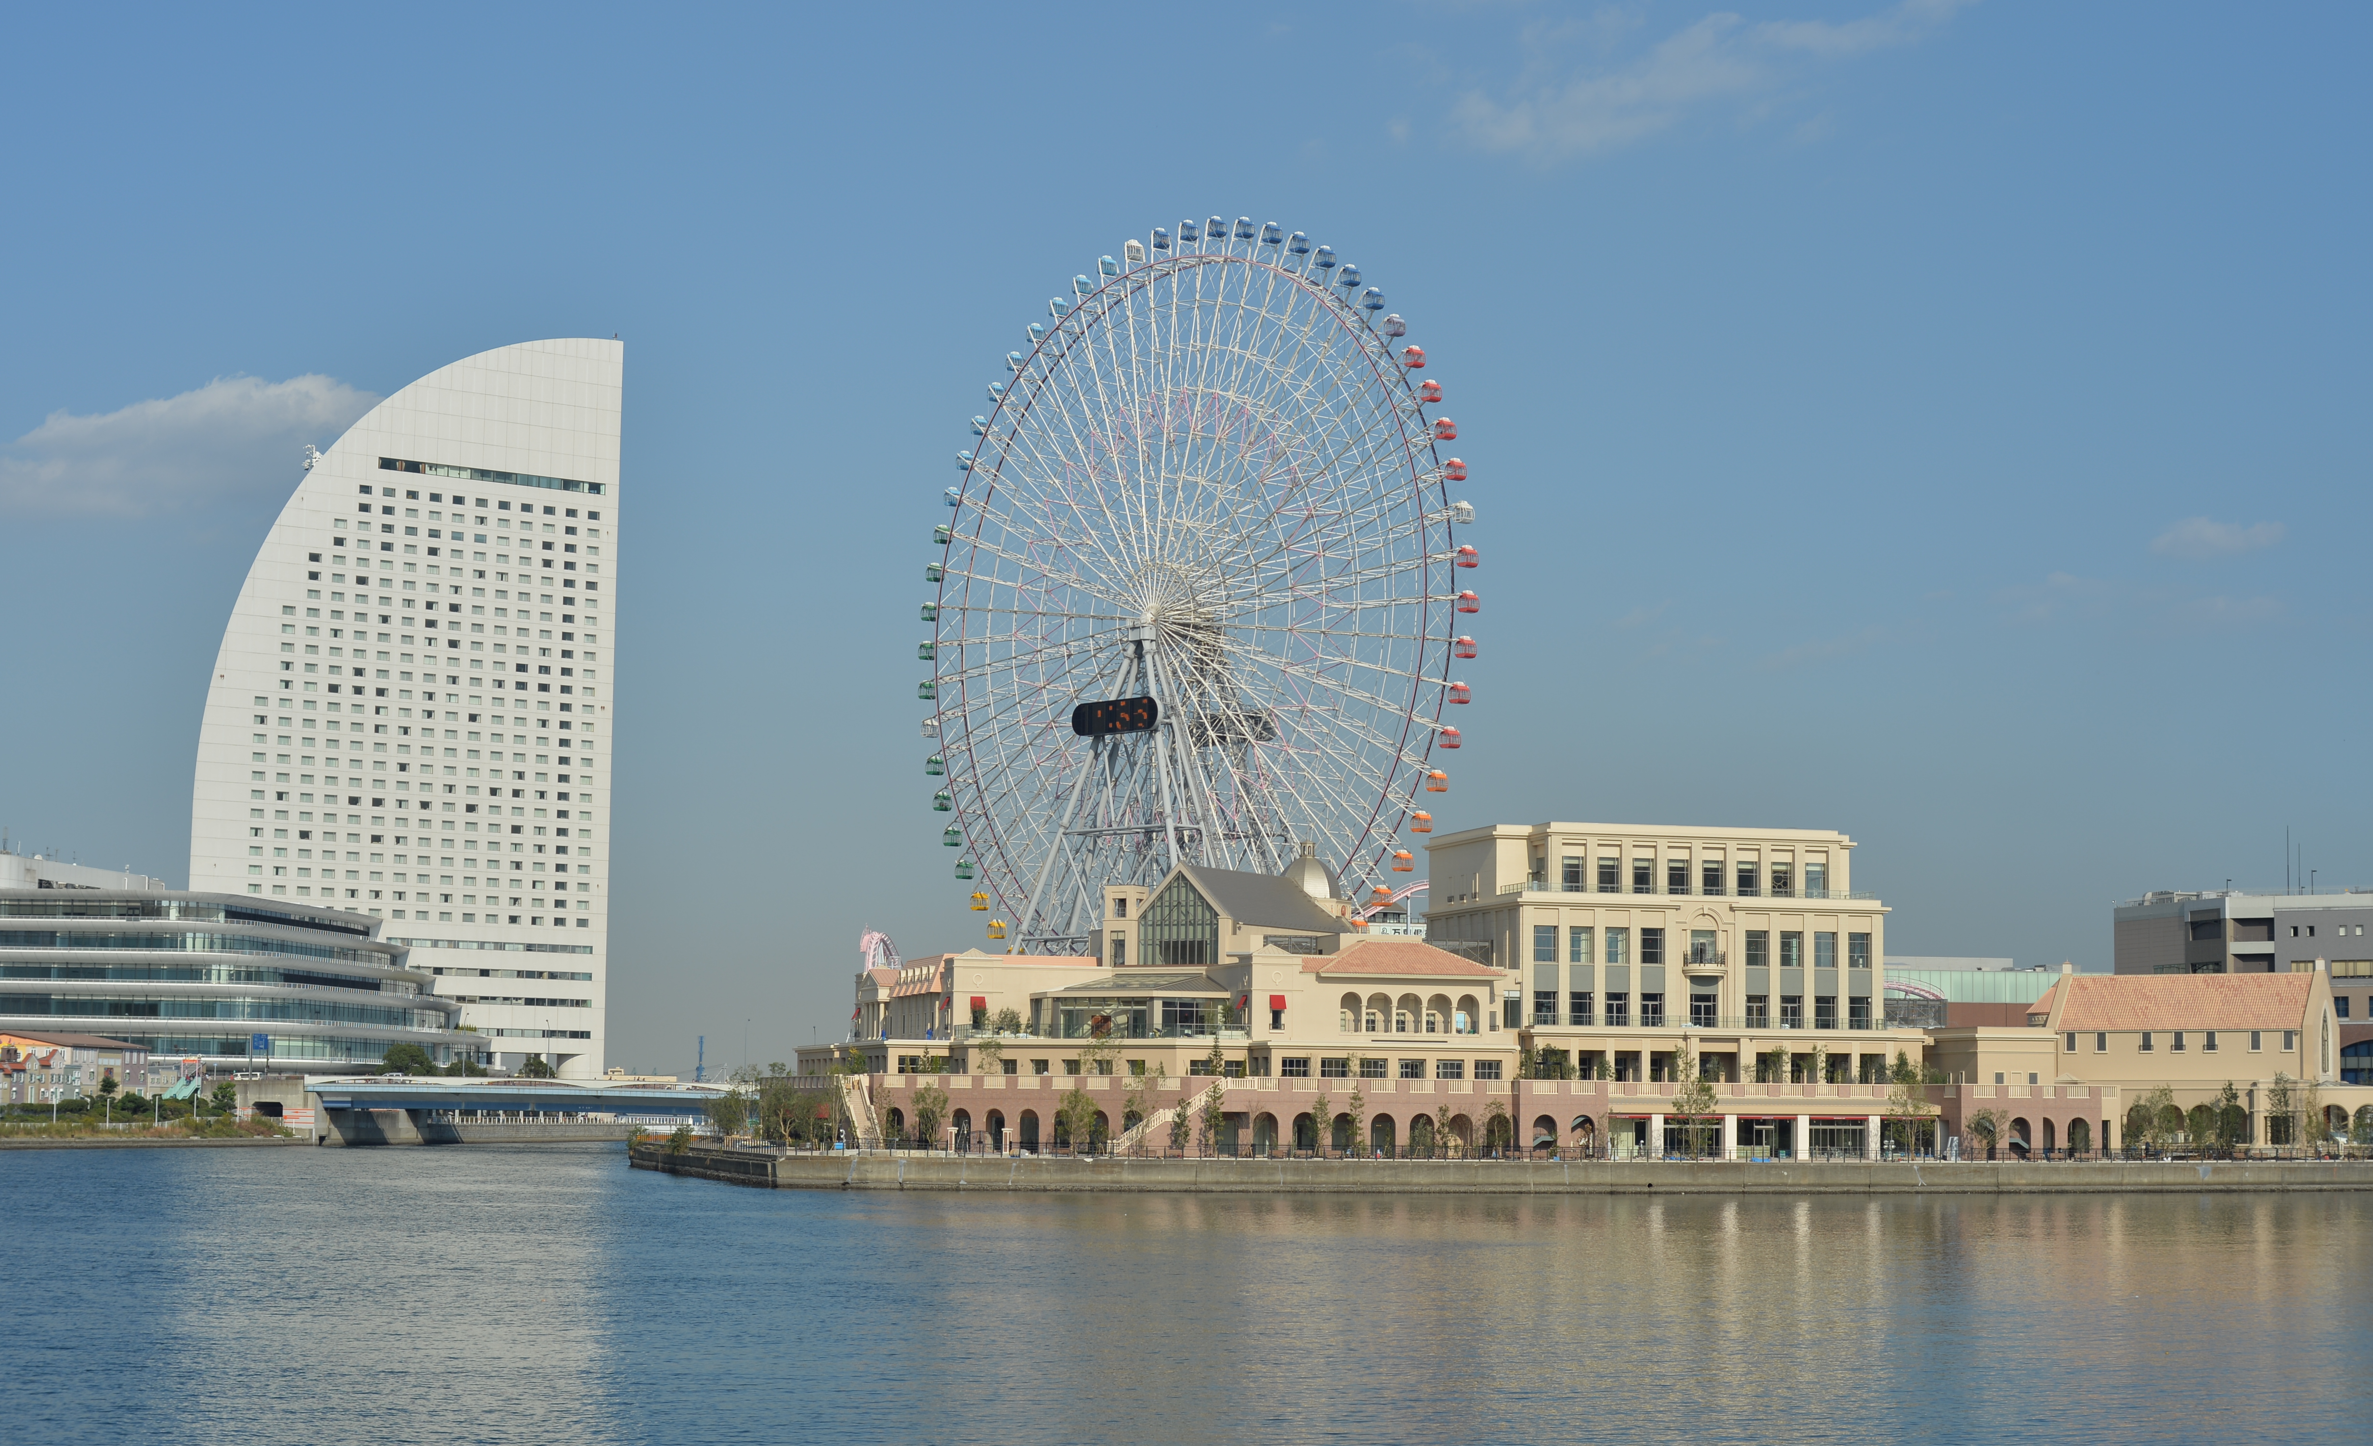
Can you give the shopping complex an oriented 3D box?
[{"bbox_3d":[31.372,24.318,337.946,128.077,28.102,56.000,2,-6,-14],"label":"shopping complex"}]

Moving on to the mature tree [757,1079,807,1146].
[{"bbox_3d":[-34.261,32.998,323.281,4.300,5.600,4.300,1,-6,0],"label":"mature tree"}]

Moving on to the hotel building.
[{"bbox_3d":[-142.905,-1.016,675.480,77.243,139.600,28.000,5,-7,-35],"label":"hotel building"}]

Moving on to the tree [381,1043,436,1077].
[{"bbox_3d":[-113.496,50.668,557.586,8.400,8.000,8.400,1,-6,0],"label":"tree"}]

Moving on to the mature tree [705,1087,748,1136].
[{"bbox_3d":[-43.061,36.714,358.074,3.900,4.800,3.900,1,-6,0],"label":"mature tree"}]

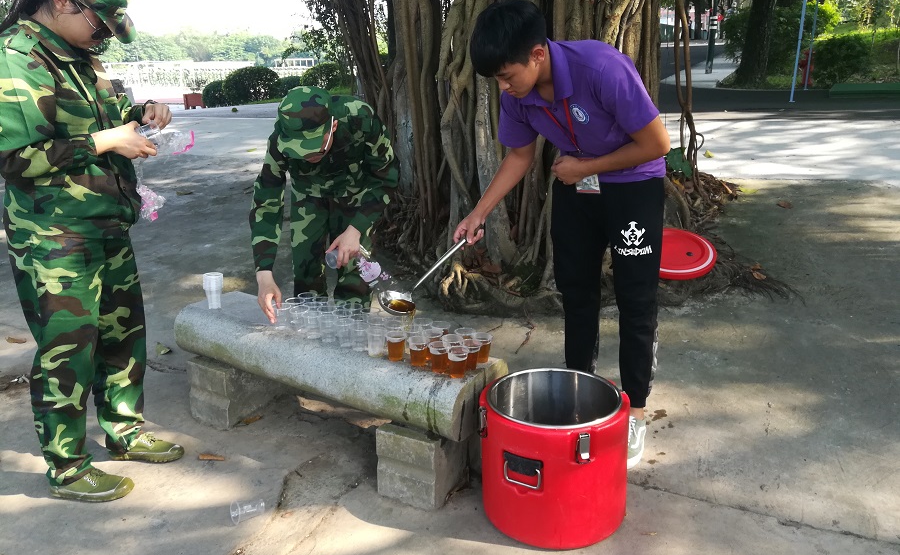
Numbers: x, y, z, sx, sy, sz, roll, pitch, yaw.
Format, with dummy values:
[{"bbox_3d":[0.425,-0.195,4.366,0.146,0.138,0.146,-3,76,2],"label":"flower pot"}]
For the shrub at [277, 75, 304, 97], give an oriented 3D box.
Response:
[{"bbox_3d":[-4.898,-5.792,20.500,1.250,0.900,1.200,-1,17,0],"label":"shrub"}]

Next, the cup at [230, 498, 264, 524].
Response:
[{"bbox_3d":[-0.608,0.705,2.051,0.085,0.076,0.076,-3,16,-28],"label":"cup"}]

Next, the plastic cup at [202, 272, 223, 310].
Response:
[{"bbox_3d":[-0.953,0.054,2.706,0.077,0.144,0.077,-1,17,0],"label":"plastic cup"}]

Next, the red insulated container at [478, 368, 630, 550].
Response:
[{"bbox_3d":[0.311,0.520,2.038,0.441,0.392,0.441,-1,17,0],"label":"red insulated container"}]

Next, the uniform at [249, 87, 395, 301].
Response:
[{"bbox_3d":[-0.459,-0.150,2.684,0.549,1.176,0.539,3,18,11],"label":"uniform"}]

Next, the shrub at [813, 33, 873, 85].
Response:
[{"bbox_3d":[9.023,-5.021,15.500,1.300,1.150,1.150,-1,17,0],"label":"shrub"}]

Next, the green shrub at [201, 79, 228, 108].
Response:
[{"bbox_3d":[-6.418,-5.035,18.500,1.000,0.850,1.000,-1,17,0],"label":"green shrub"}]

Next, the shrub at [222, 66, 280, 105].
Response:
[{"bbox_3d":[-5.579,-5.396,19.000,1.600,1.050,1.400,-1,17,0],"label":"shrub"}]

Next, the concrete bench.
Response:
[{"bbox_3d":[-0.462,0.392,2.493,1.352,0.392,0.372,10,20,32],"label":"concrete bench"}]

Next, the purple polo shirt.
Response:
[{"bbox_3d":[0.399,-0.475,1.997,0.461,0.441,0.402,9,20,29],"label":"purple polo shirt"}]

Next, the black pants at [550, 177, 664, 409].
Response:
[{"bbox_3d":[0.522,0.080,2.283,0.363,0.902,0.284,8,19,26],"label":"black pants"}]

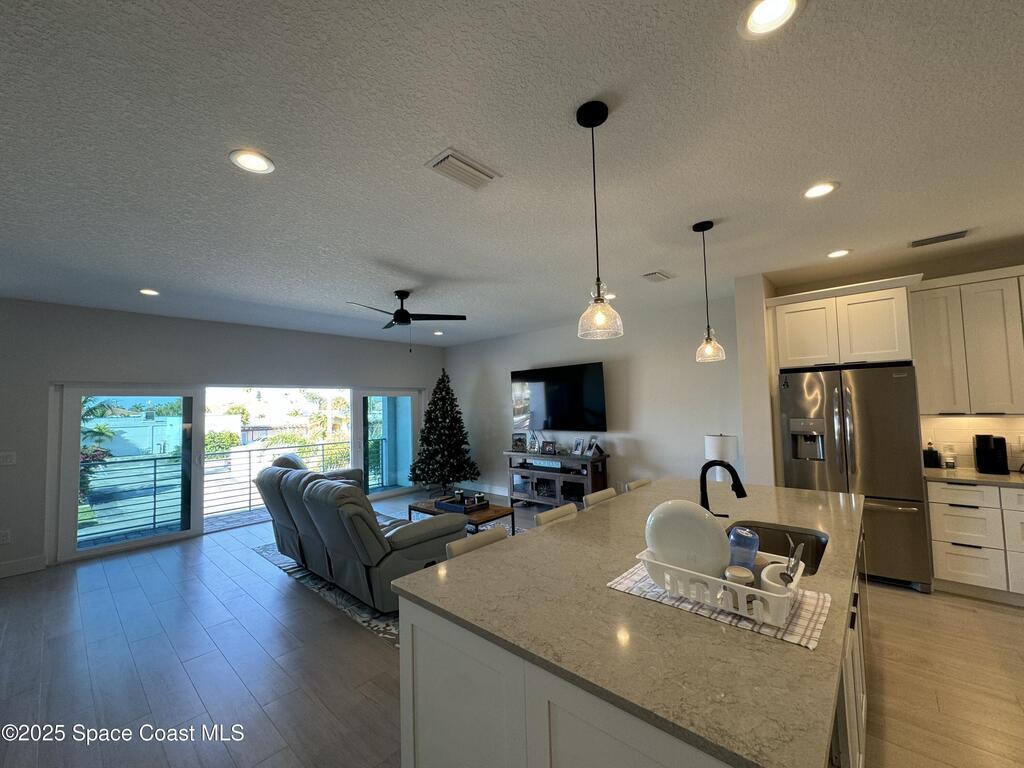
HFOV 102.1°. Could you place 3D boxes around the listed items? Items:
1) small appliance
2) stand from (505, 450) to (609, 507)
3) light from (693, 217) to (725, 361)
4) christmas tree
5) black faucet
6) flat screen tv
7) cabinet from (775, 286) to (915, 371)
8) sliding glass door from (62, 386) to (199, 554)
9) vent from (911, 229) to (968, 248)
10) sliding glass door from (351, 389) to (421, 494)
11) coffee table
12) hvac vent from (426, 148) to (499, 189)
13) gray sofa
[{"bbox_3d":[3.785,0.548,3.288,0.170,0.296,0.260,-4,-4,41],"label":"small appliance"},{"bbox_3d":[0.603,1.421,5.948,1.550,0.810,0.440,-4,-4,41],"label":"stand"},{"bbox_3d":[1.438,-0.667,3.053,0.205,0.980,0.205,-4,-4,41],"label":"light"},{"bbox_3d":[-1.183,0.837,7.156,1.180,2.190,1.180,-2,-3,0],"label":"christmas tree"},{"bbox_3d":[0.981,0.533,1.930,0.205,0.343,0.090,-4,-4,41],"label":"black faucet"},{"bbox_3d":[0.650,0.224,6.231,1.690,0.940,0.060,-4,-4,41],"label":"flat screen tv"},{"bbox_3d":[3.071,-0.466,3.872,0.900,0.610,0.610,-4,-4,41],"label":"cabinet"},{"bbox_3d":[-4.578,1.008,5.021,0.100,1.930,1.270,-4,-4,41],"label":"sliding glass door"},{"bbox_3d":[3.553,-1.202,3.457,0.370,0.020,0.210,-4,-4,41],"label":"vent"},{"bbox_3d":[-2.307,1.069,7.604,0.100,1.930,1.340,-4,-4,41],"label":"sliding glass door"},{"bbox_3d":[-0.544,1.559,4.449,1.120,0.450,0.570,-4,-4,41],"label":"coffee table"},{"bbox_3d":[-0.250,-1.144,2.231,0.210,0.020,0.370,-4,-4,41],"label":"hvac vent"},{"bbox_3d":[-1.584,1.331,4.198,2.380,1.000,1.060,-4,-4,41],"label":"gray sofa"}]

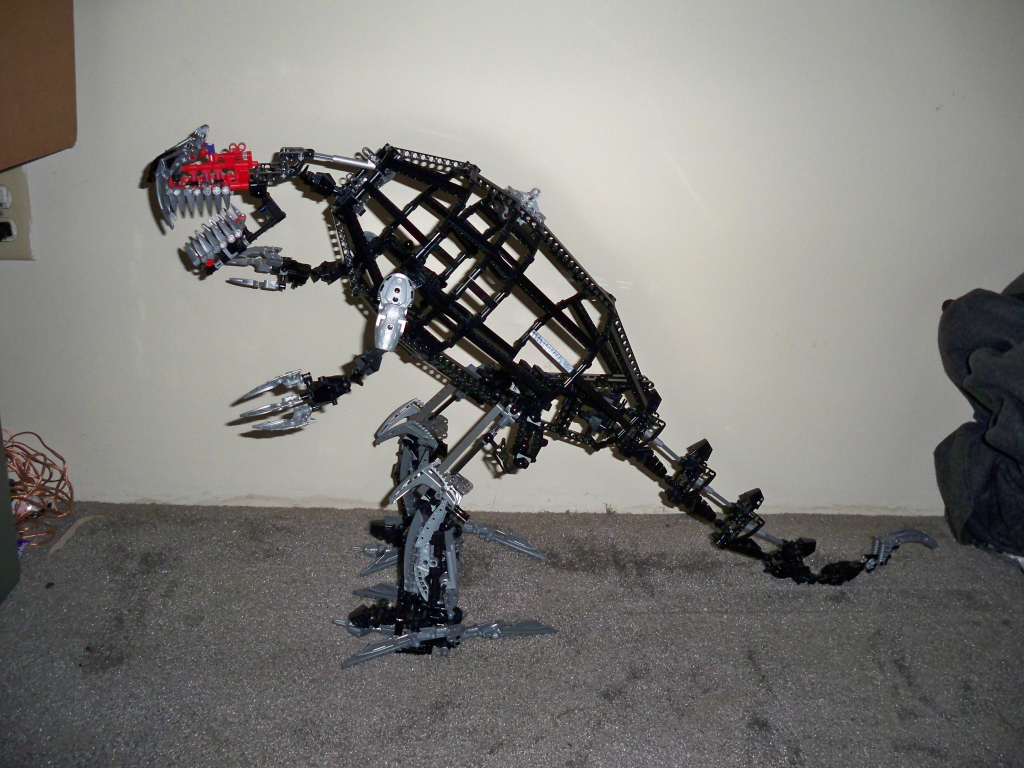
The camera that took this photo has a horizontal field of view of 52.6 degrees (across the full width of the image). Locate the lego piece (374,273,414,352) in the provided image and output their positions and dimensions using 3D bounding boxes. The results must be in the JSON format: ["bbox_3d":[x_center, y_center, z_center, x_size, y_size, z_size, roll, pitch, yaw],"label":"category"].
[{"bbox_3d":[-0.101,-0.062,0.893,0.028,0.065,0.022,7,14,-8],"label":"lego piece"}]

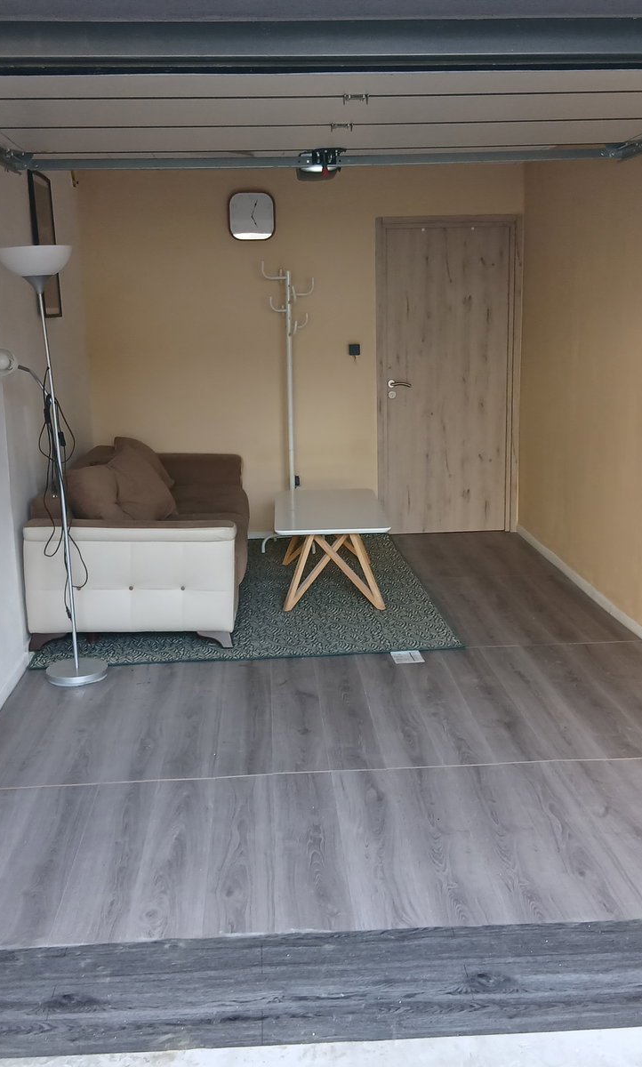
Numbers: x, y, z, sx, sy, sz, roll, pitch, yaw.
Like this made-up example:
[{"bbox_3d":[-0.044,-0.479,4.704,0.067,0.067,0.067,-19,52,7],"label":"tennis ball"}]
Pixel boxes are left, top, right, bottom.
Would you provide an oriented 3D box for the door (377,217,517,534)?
[{"bbox_3d":[0.860,-1.034,7.184,0.961,2.109,0.090,-2,12,-3],"label":"door"}]

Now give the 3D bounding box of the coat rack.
[{"bbox_3d":[-0.189,-0.793,6.804,0.415,1.818,0.409,-2,12,-3],"label":"coat rack"}]

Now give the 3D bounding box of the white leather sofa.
[{"bbox_3d":[-0.910,-0.027,5.932,1.011,0.701,2.227,-2,12,-3],"label":"white leather sofa"}]

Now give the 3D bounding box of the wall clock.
[{"bbox_3d":[-0.442,-2.037,6.876,0.298,0.306,0.045,-2,12,-3],"label":"wall clock"}]

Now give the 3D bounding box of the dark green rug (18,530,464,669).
[{"bbox_3d":[-0.399,0.300,6.035,1.944,0.012,2.545,-2,12,-3],"label":"dark green rug"}]

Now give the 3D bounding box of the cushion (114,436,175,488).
[{"bbox_3d":[-1.063,-0.321,5.994,0.190,0.430,0.450,-18,-1,40],"label":"cushion"}]

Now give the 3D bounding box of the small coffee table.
[{"bbox_3d":[0.058,0.073,5.986,0.595,0.445,1.200,-1,12,0],"label":"small coffee table"}]

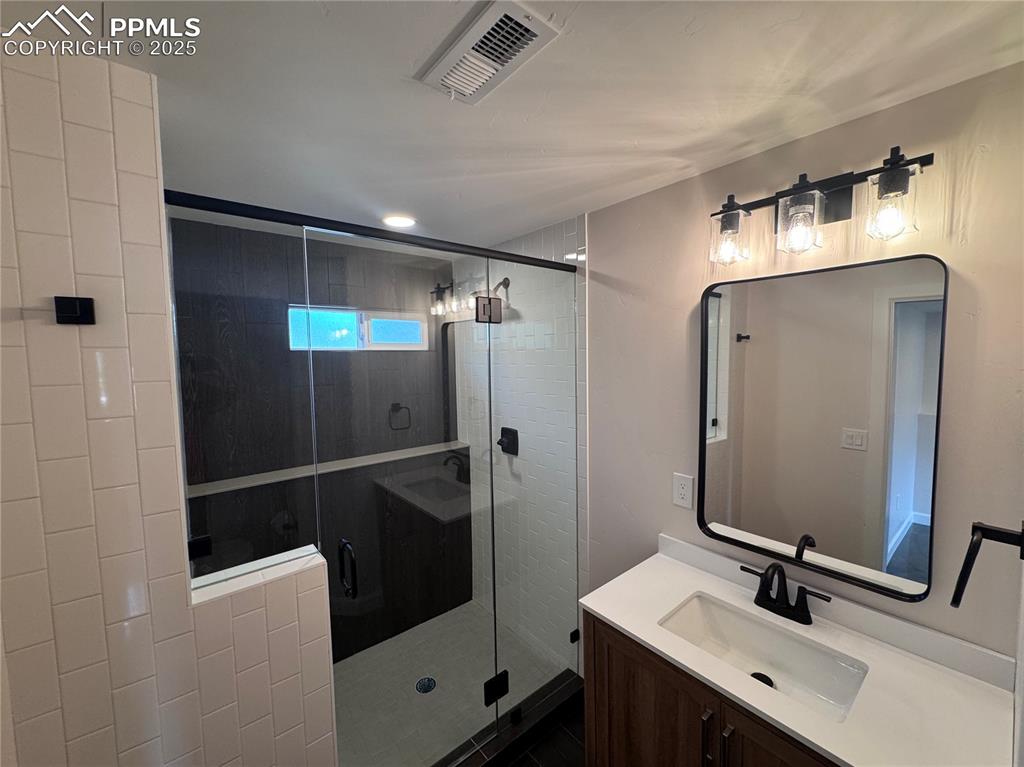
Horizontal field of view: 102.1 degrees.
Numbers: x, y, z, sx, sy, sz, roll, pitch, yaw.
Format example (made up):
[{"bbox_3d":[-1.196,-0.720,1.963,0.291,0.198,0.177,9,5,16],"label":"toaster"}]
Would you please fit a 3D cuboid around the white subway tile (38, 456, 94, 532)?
[{"bbox_3d":[-0.942,0.235,0.878,0.075,0.152,0.010,-4,5,-38],"label":"white subway tile"}]

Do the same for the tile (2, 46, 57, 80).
[{"bbox_3d":[-0.953,-0.646,0.820,0.075,0.071,0.010,-4,5,-38],"label":"tile"}]

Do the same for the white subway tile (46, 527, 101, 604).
[{"bbox_3d":[-0.935,0.387,0.886,0.074,0.151,0.010,-4,5,-39],"label":"white subway tile"}]

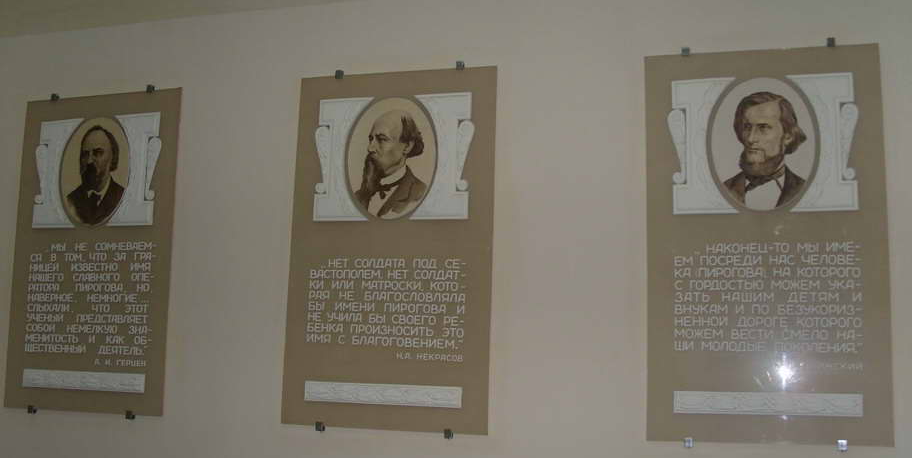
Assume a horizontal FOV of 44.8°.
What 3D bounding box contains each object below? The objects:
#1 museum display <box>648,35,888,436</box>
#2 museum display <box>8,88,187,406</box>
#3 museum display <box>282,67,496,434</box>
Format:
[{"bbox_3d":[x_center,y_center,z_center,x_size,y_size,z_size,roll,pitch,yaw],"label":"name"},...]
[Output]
[{"bbox_3d":[0.778,0.034,2.808,0.589,1.006,0.030,-1,-9,18],"label":"museum display"},{"bbox_3d":[-1.116,0.066,3.407,0.564,0.982,0.030,-1,-9,18],"label":"museum display"},{"bbox_3d":[-0.185,0.052,3.112,0.605,1.012,0.030,-1,-9,18],"label":"museum display"}]

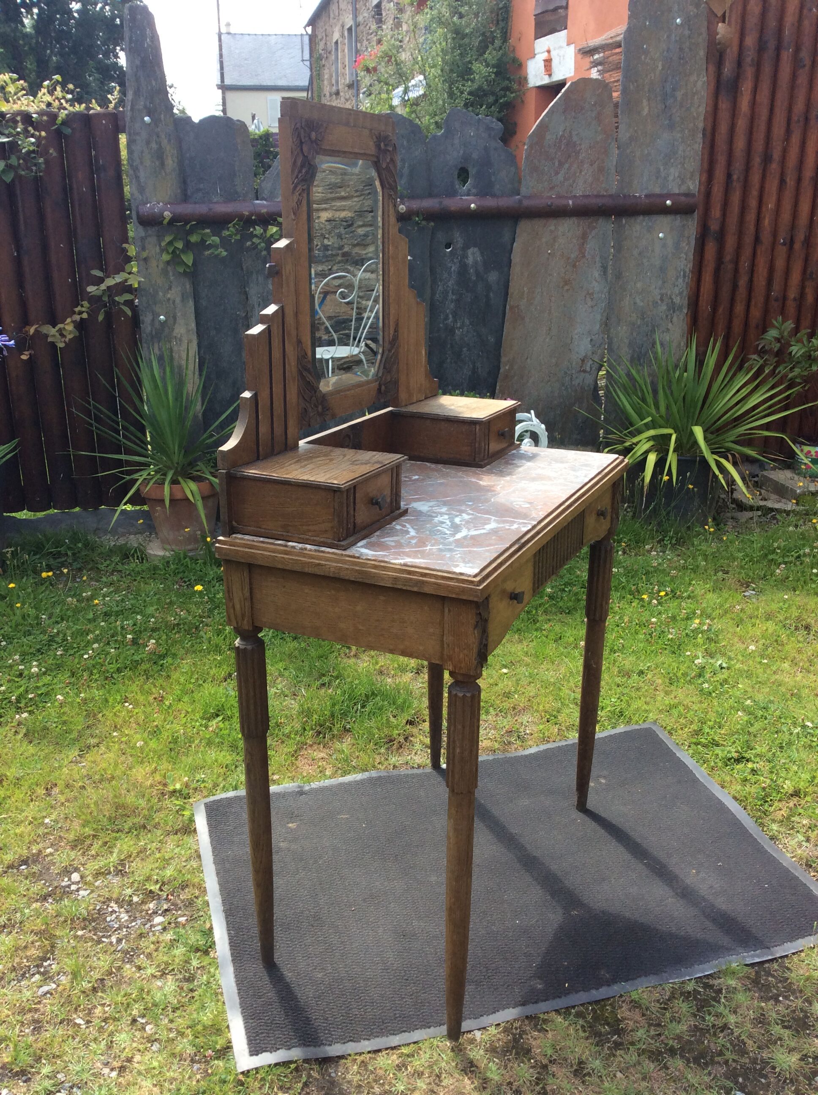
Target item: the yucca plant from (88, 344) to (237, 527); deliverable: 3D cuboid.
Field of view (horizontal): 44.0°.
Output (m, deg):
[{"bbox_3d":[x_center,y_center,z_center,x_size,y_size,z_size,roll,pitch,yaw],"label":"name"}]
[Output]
[{"bbox_3d":[-0.892,-0.429,3.722,0.582,0.636,0.553,-4,19,-13],"label":"yucca plant"}]

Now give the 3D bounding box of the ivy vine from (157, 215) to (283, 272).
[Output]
[{"bbox_3d":[-0.701,-1.144,3.834,0.478,0.209,0.140,-5,20,-16],"label":"ivy vine"}]

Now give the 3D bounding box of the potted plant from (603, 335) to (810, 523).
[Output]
[{"bbox_3d":[1.190,-0.552,4.092,0.825,0.607,0.742,6,20,15],"label":"potted plant"}]

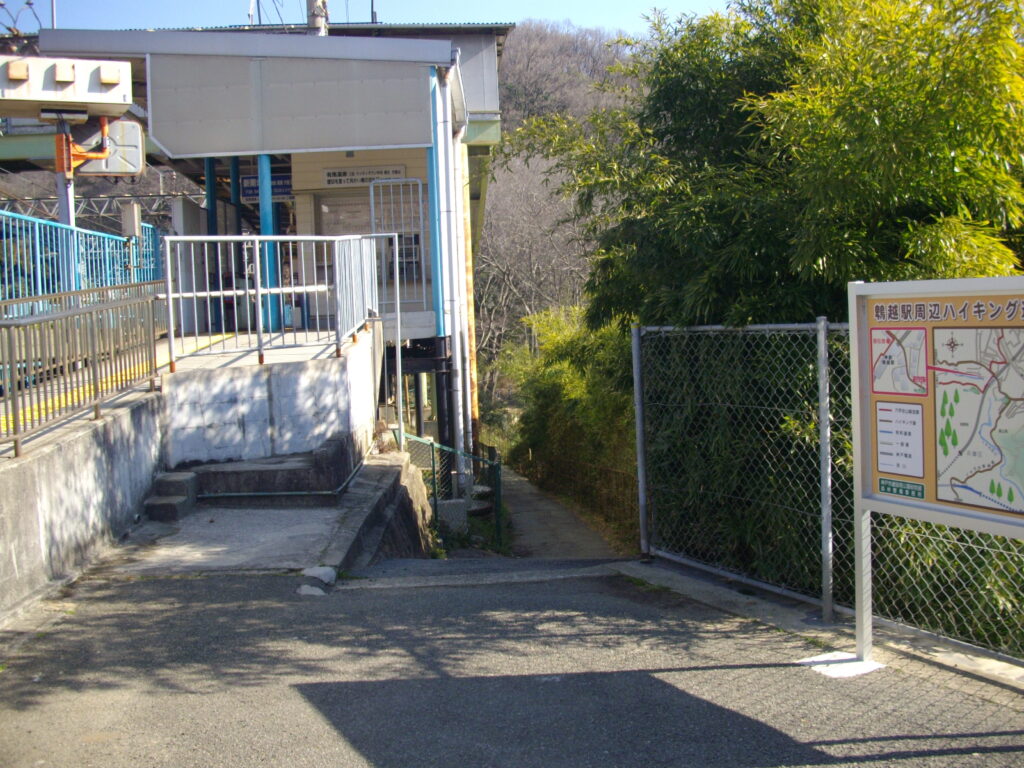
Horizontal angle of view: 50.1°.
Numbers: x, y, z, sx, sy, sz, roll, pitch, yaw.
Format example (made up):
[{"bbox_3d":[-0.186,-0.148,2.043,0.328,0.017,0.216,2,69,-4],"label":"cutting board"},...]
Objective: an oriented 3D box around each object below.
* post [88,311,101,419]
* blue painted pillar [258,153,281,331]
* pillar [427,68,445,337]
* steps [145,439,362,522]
[{"bbox_3d":[-3.171,-0.139,8.310,0.050,0.820,0.050,-2,3,-3],"label":"post"},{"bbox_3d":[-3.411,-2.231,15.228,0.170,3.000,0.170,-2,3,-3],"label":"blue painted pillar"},{"bbox_3d":[-1.089,-2.613,15.607,0.170,3.870,0.170,-2,3,-3],"label":"pillar"},{"bbox_3d":[-2.320,0.846,9.975,1.620,0.460,1.550,-2,3,-3],"label":"steps"}]

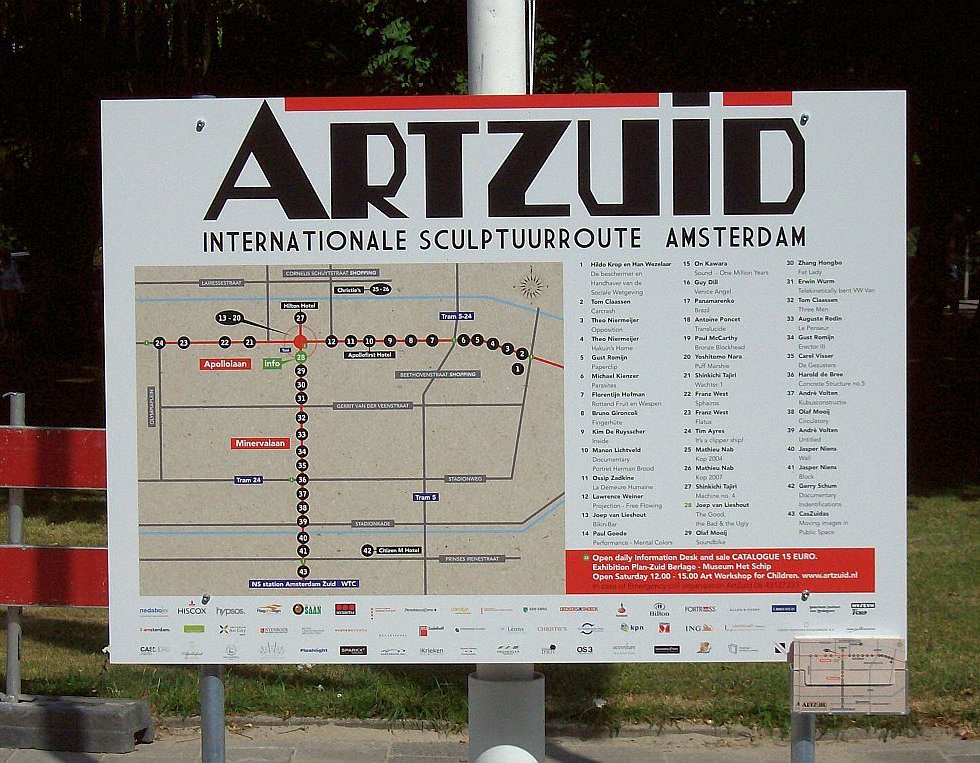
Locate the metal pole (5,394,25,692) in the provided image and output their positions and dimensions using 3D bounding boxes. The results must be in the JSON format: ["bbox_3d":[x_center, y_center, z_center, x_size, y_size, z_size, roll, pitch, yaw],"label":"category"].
[{"bbox_3d":[-1.556,0.544,9.690,0.048,1.011,0.048,1,2,0],"label":"metal pole"}]

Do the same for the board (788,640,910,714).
[{"bbox_3d":[0.718,0.589,5.900,0.235,0.153,0.040,0,2,1],"label":"board"}]

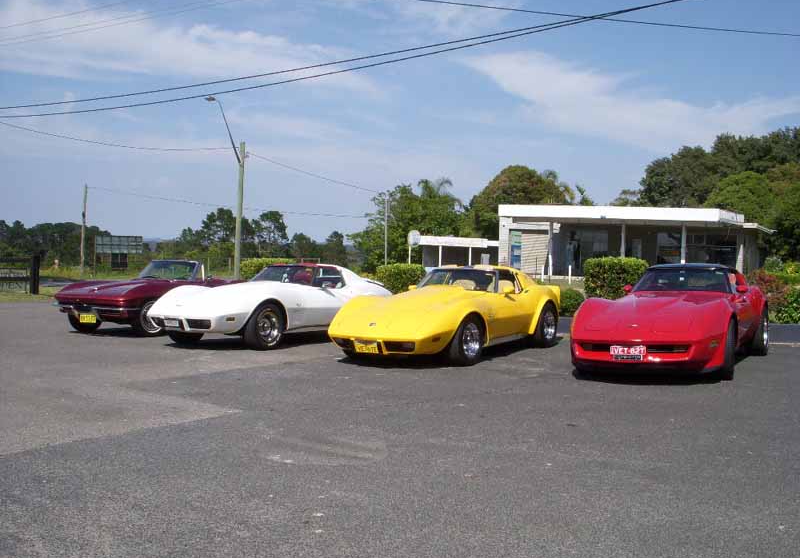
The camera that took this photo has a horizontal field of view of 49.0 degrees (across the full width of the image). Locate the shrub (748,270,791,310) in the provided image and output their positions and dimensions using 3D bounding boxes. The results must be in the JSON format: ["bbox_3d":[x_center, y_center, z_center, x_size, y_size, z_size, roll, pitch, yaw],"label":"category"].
[{"bbox_3d":[6.570,0.215,15.700,0.900,0.800,0.800,2,2,28],"label":"shrub"}]

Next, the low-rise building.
[{"bbox_3d":[11.968,-1.765,46.731,10.800,3.500,9.500,2,2,27],"label":"low-rise building"}]

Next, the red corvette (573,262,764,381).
[{"bbox_3d":[3.582,0.435,11.197,1.800,1.220,4.700,1,2,30],"label":"red corvette"}]

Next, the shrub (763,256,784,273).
[{"bbox_3d":[13.184,-0.512,31.000,0.800,0.680,0.750,2,2,28],"label":"shrub"}]

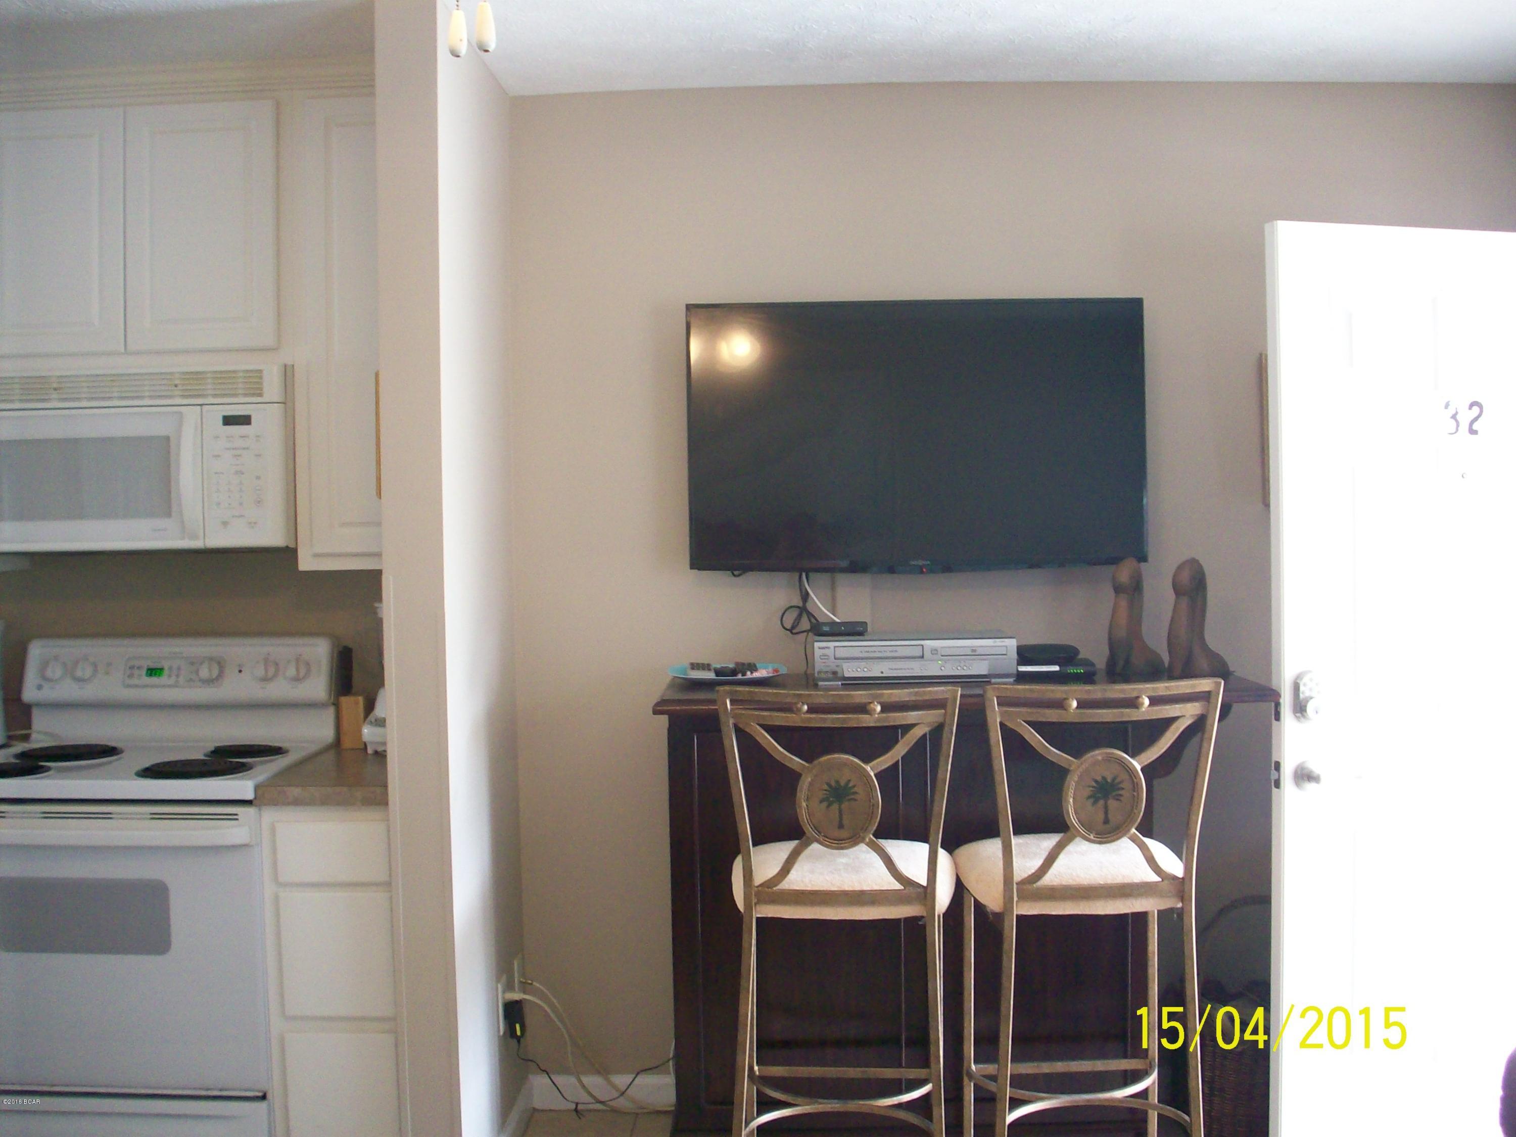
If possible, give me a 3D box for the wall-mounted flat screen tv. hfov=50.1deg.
[{"bbox_3d":[0.368,-0.307,3.754,1.057,0.620,0.065,-1,1,1],"label":"wall-mounted flat screen tv"}]

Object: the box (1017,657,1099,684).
[{"bbox_3d":[0.660,0.220,3.661,0.189,0.043,0.140,-1,1,1],"label":"box"}]

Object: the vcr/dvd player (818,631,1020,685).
[{"bbox_3d":[0.344,0.199,3.604,0.435,0.100,0.240,-1,1,1],"label":"vcr/dvd player"}]

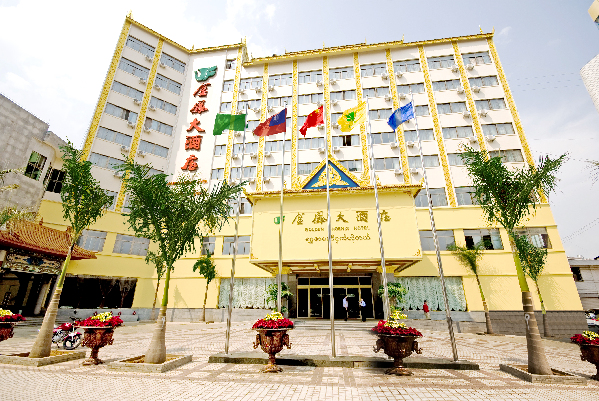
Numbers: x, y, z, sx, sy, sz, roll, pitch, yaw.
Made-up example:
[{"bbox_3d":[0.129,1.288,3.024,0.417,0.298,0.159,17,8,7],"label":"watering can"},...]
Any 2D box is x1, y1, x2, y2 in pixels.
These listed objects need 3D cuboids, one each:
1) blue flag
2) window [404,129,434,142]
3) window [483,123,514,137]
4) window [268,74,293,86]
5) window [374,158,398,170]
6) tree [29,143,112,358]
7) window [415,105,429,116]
[{"bbox_3d":[3.843,-3.192,9.435,1.020,1.200,0.350,-3,-19,7],"label":"blue flag"},{"bbox_3d":[12.557,-6.764,26.163,2.788,1.153,0.180,-3,-19,7],"label":"window"},{"bbox_3d":[19.973,-7.044,25.090,2.762,1.311,0.200,-3,-19,7],"label":"window"},{"bbox_3d":[-2.380,-15.028,31.177,2.969,1.722,0.180,-3,-19,7],"label":"window"},{"bbox_3d":[8.850,-3.697,25.635,2.027,1.197,0.180,-3,-19,7],"label":"window"},{"bbox_3d":[-8.611,1.585,9.585,2.100,7.700,2.100,-3,-20,7],"label":"tree"},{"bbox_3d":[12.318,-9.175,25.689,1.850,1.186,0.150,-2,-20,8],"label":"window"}]

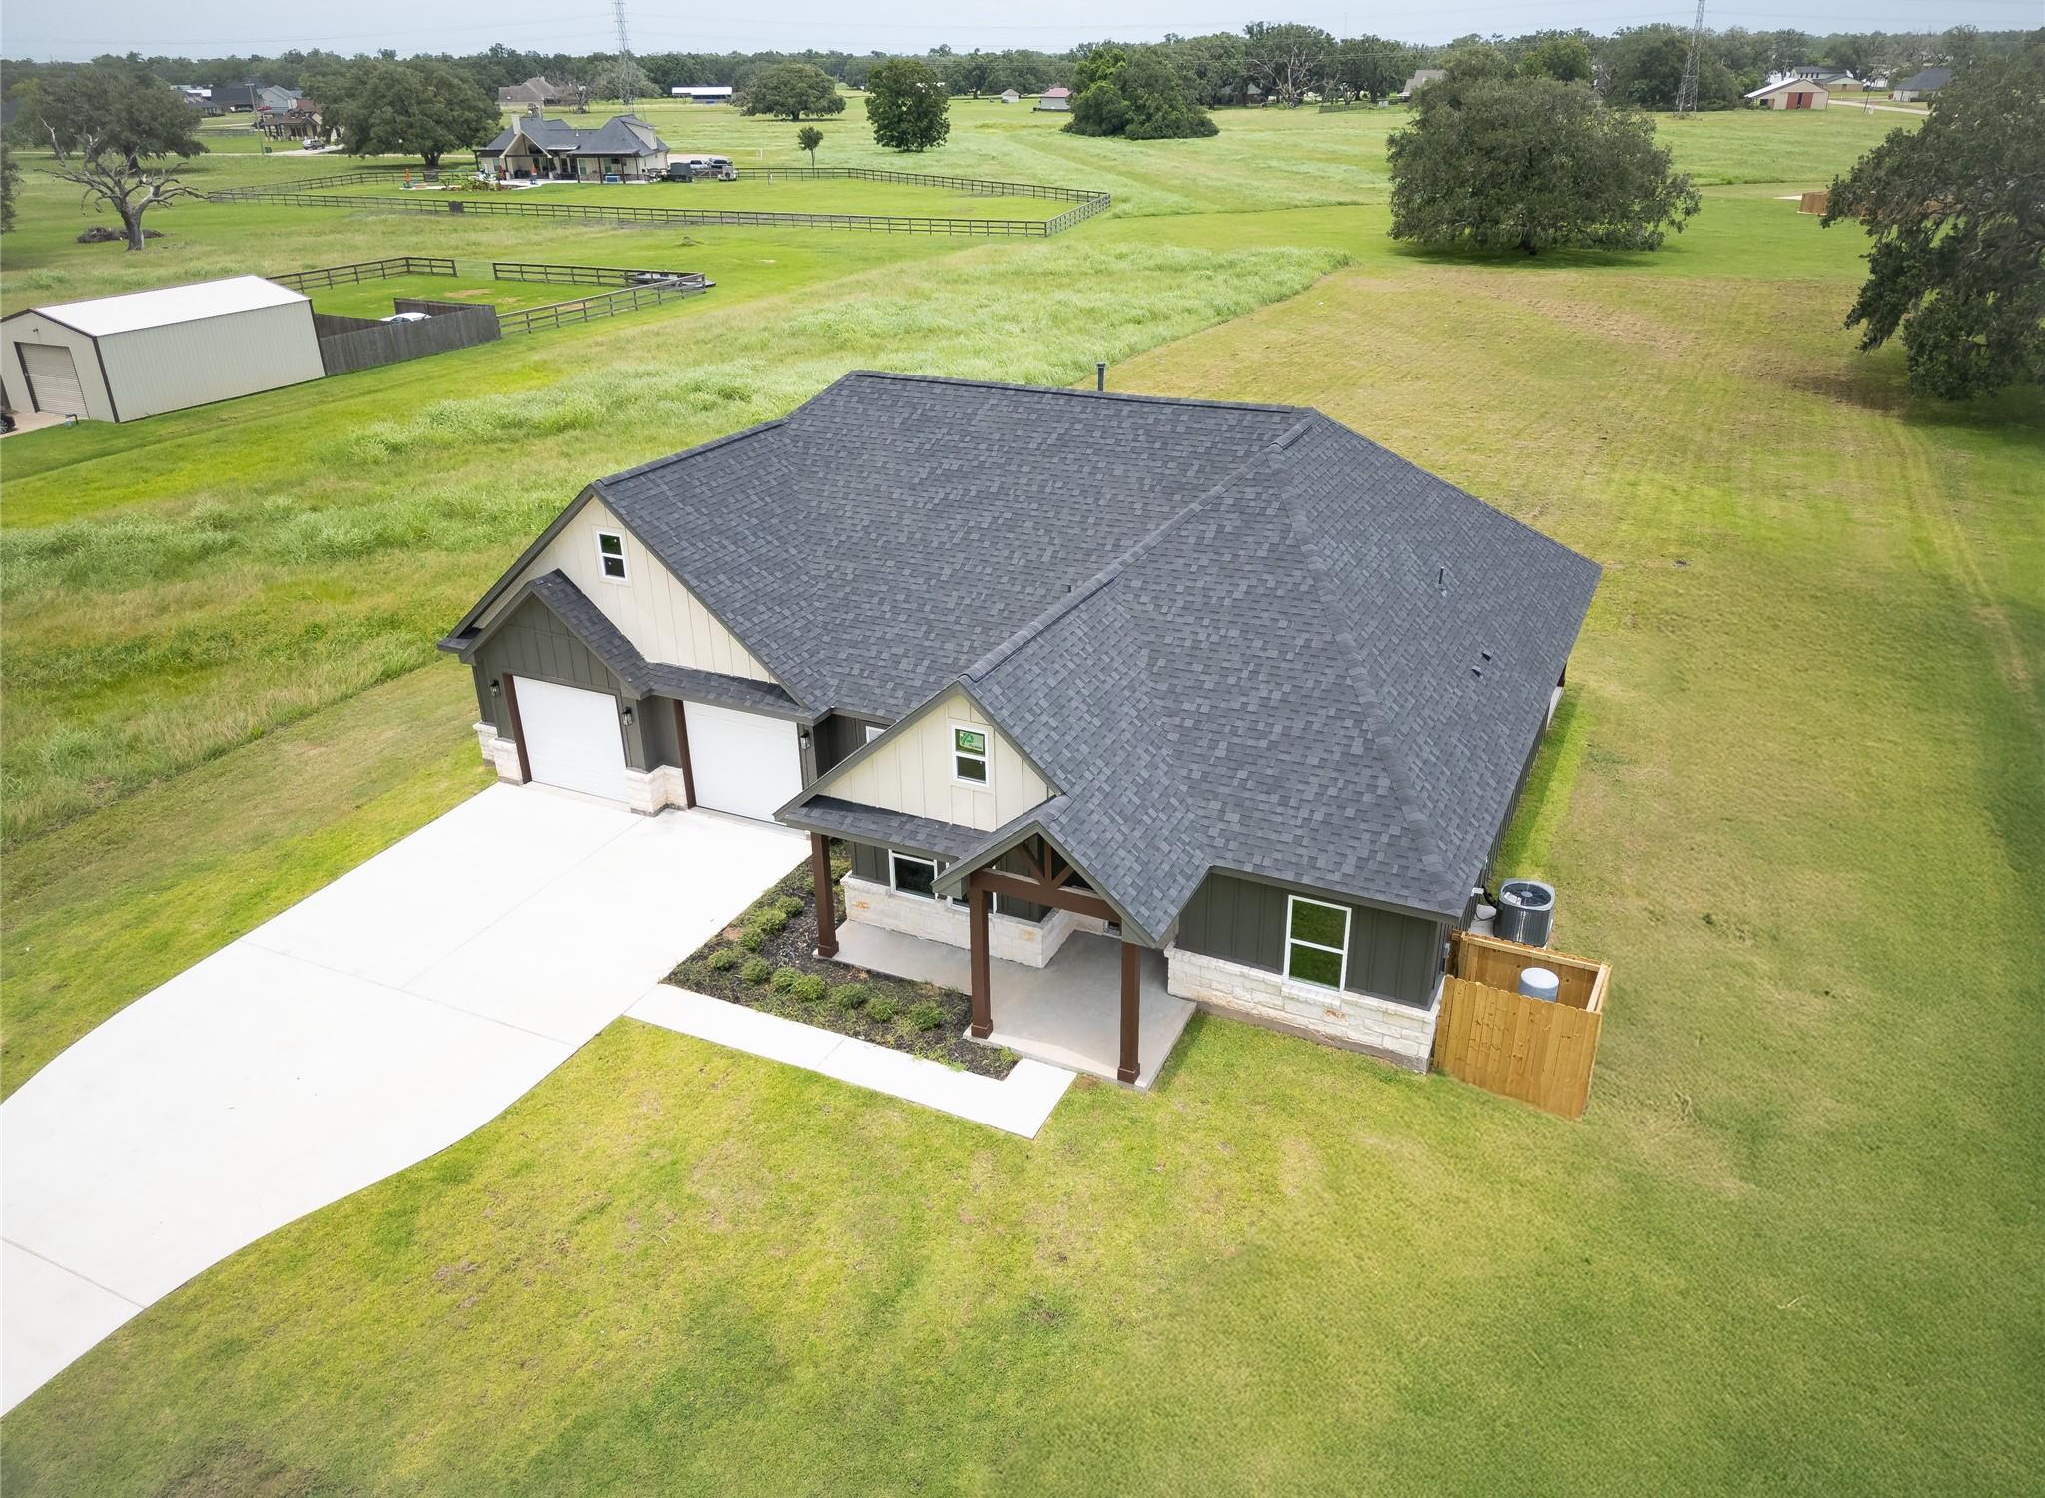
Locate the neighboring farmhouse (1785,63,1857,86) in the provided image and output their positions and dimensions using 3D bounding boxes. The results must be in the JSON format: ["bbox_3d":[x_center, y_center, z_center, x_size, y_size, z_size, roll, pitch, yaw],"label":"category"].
[{"bbox_3d":[249.806,-209.478,442.963,19.500,7.200,10.000,5,27,13],"label":"neighboring farmhouse"}]

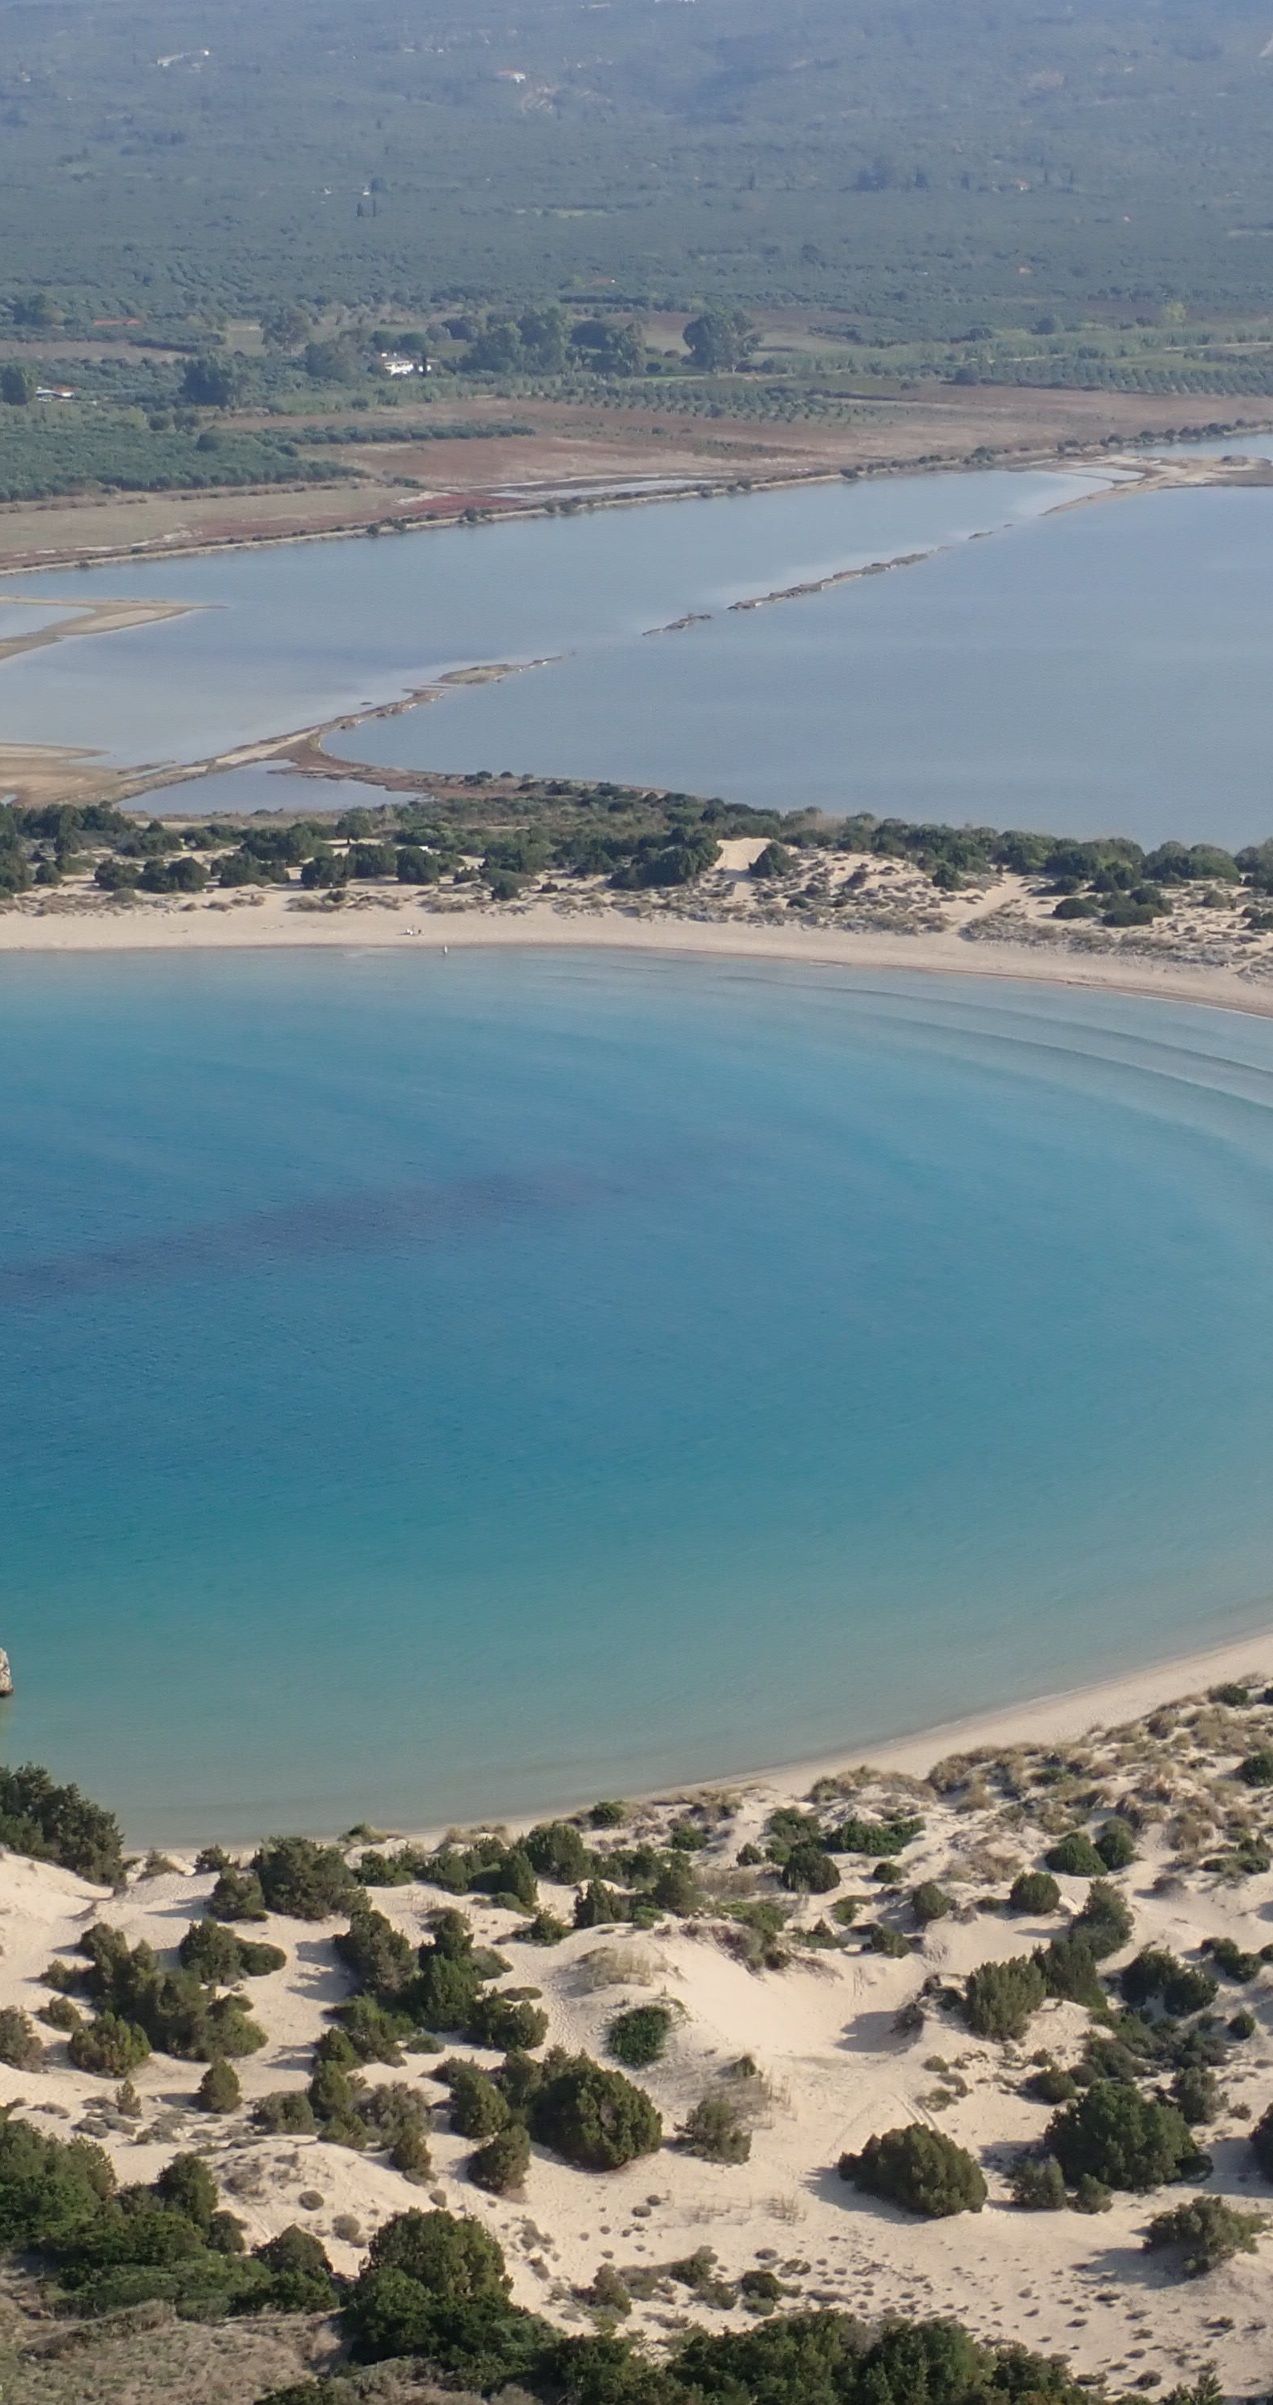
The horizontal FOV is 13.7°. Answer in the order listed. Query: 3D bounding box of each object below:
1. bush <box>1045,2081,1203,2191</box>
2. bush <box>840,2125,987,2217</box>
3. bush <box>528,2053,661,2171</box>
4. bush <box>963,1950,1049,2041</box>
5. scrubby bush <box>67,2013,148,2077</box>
[{"bbox_3d":[35.250,67.330,380.980,11.390,6.610,10.250,0,15,0],"label":"bush"},{"bbox_3d":[19.640,68.800,374.690,10.310,5.150,9.280,0,15,0],"label":"bush"},{"bbox_3d":[-3.070,65.640,381.150,9.580,7.770,8.630,0,15,0],"label":"bush"},{"bbox_3d":[28.590,61.230,407.130,6.760,6.390,6.080,0,15,0],"label":"bush"},{"bbox_3d":[-39.240,62.490,392.000,6.140,4.050,5.520,0,15,0],"label":"scrubby bush"}]

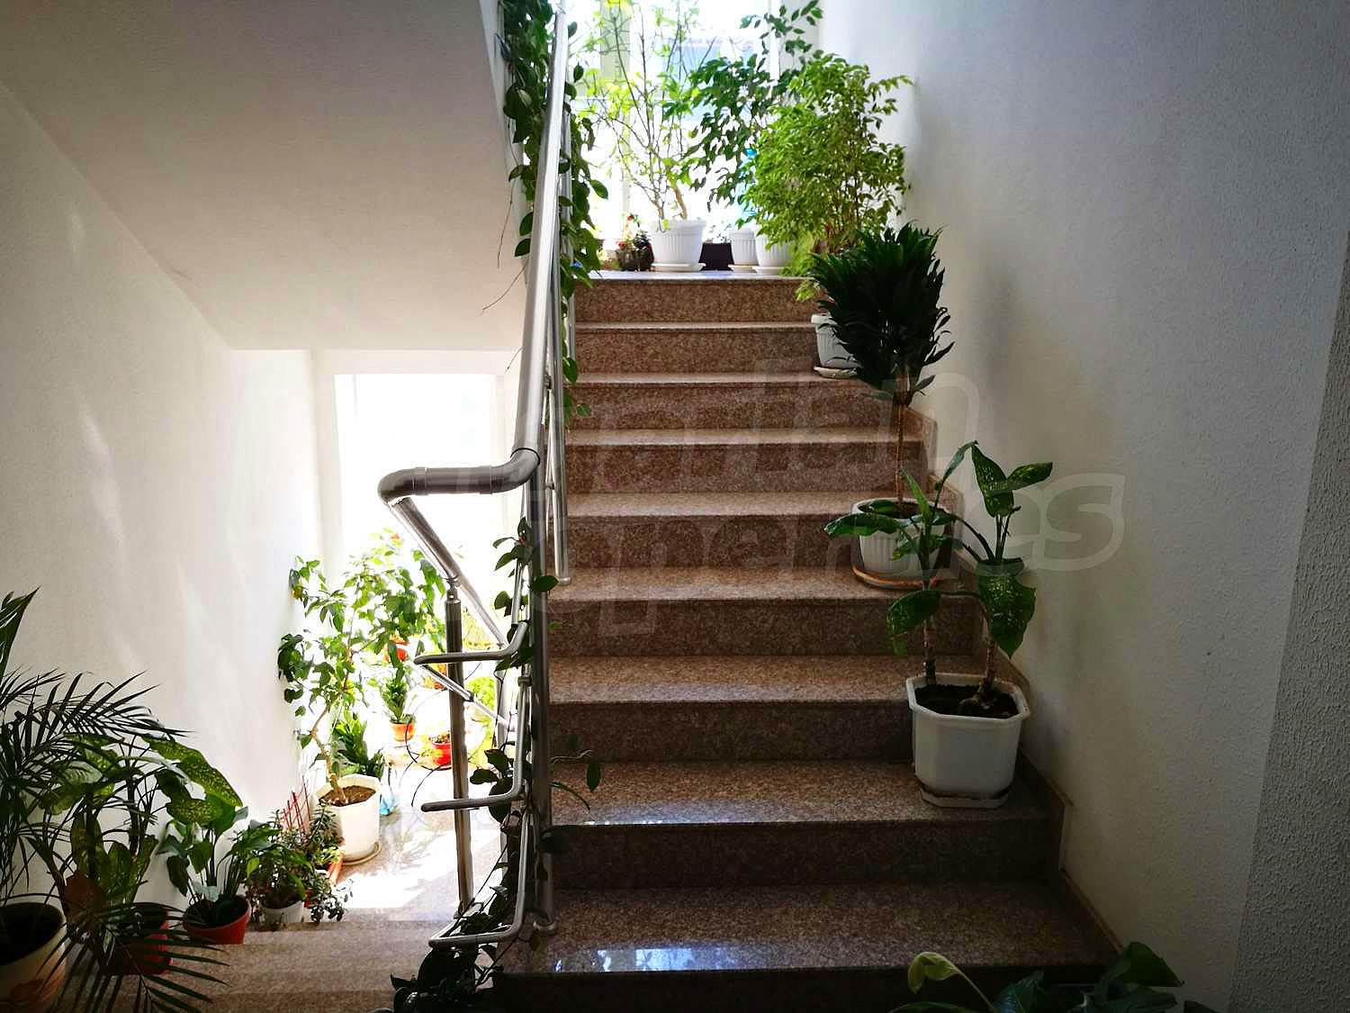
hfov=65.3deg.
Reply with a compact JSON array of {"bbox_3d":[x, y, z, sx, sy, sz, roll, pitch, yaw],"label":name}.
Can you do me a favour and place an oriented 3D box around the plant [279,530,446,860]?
[{"bbox_3d":[-1.509,0.933,5.195,0.786,1.580,0.681,0,13,-1],"label":"plant"}]

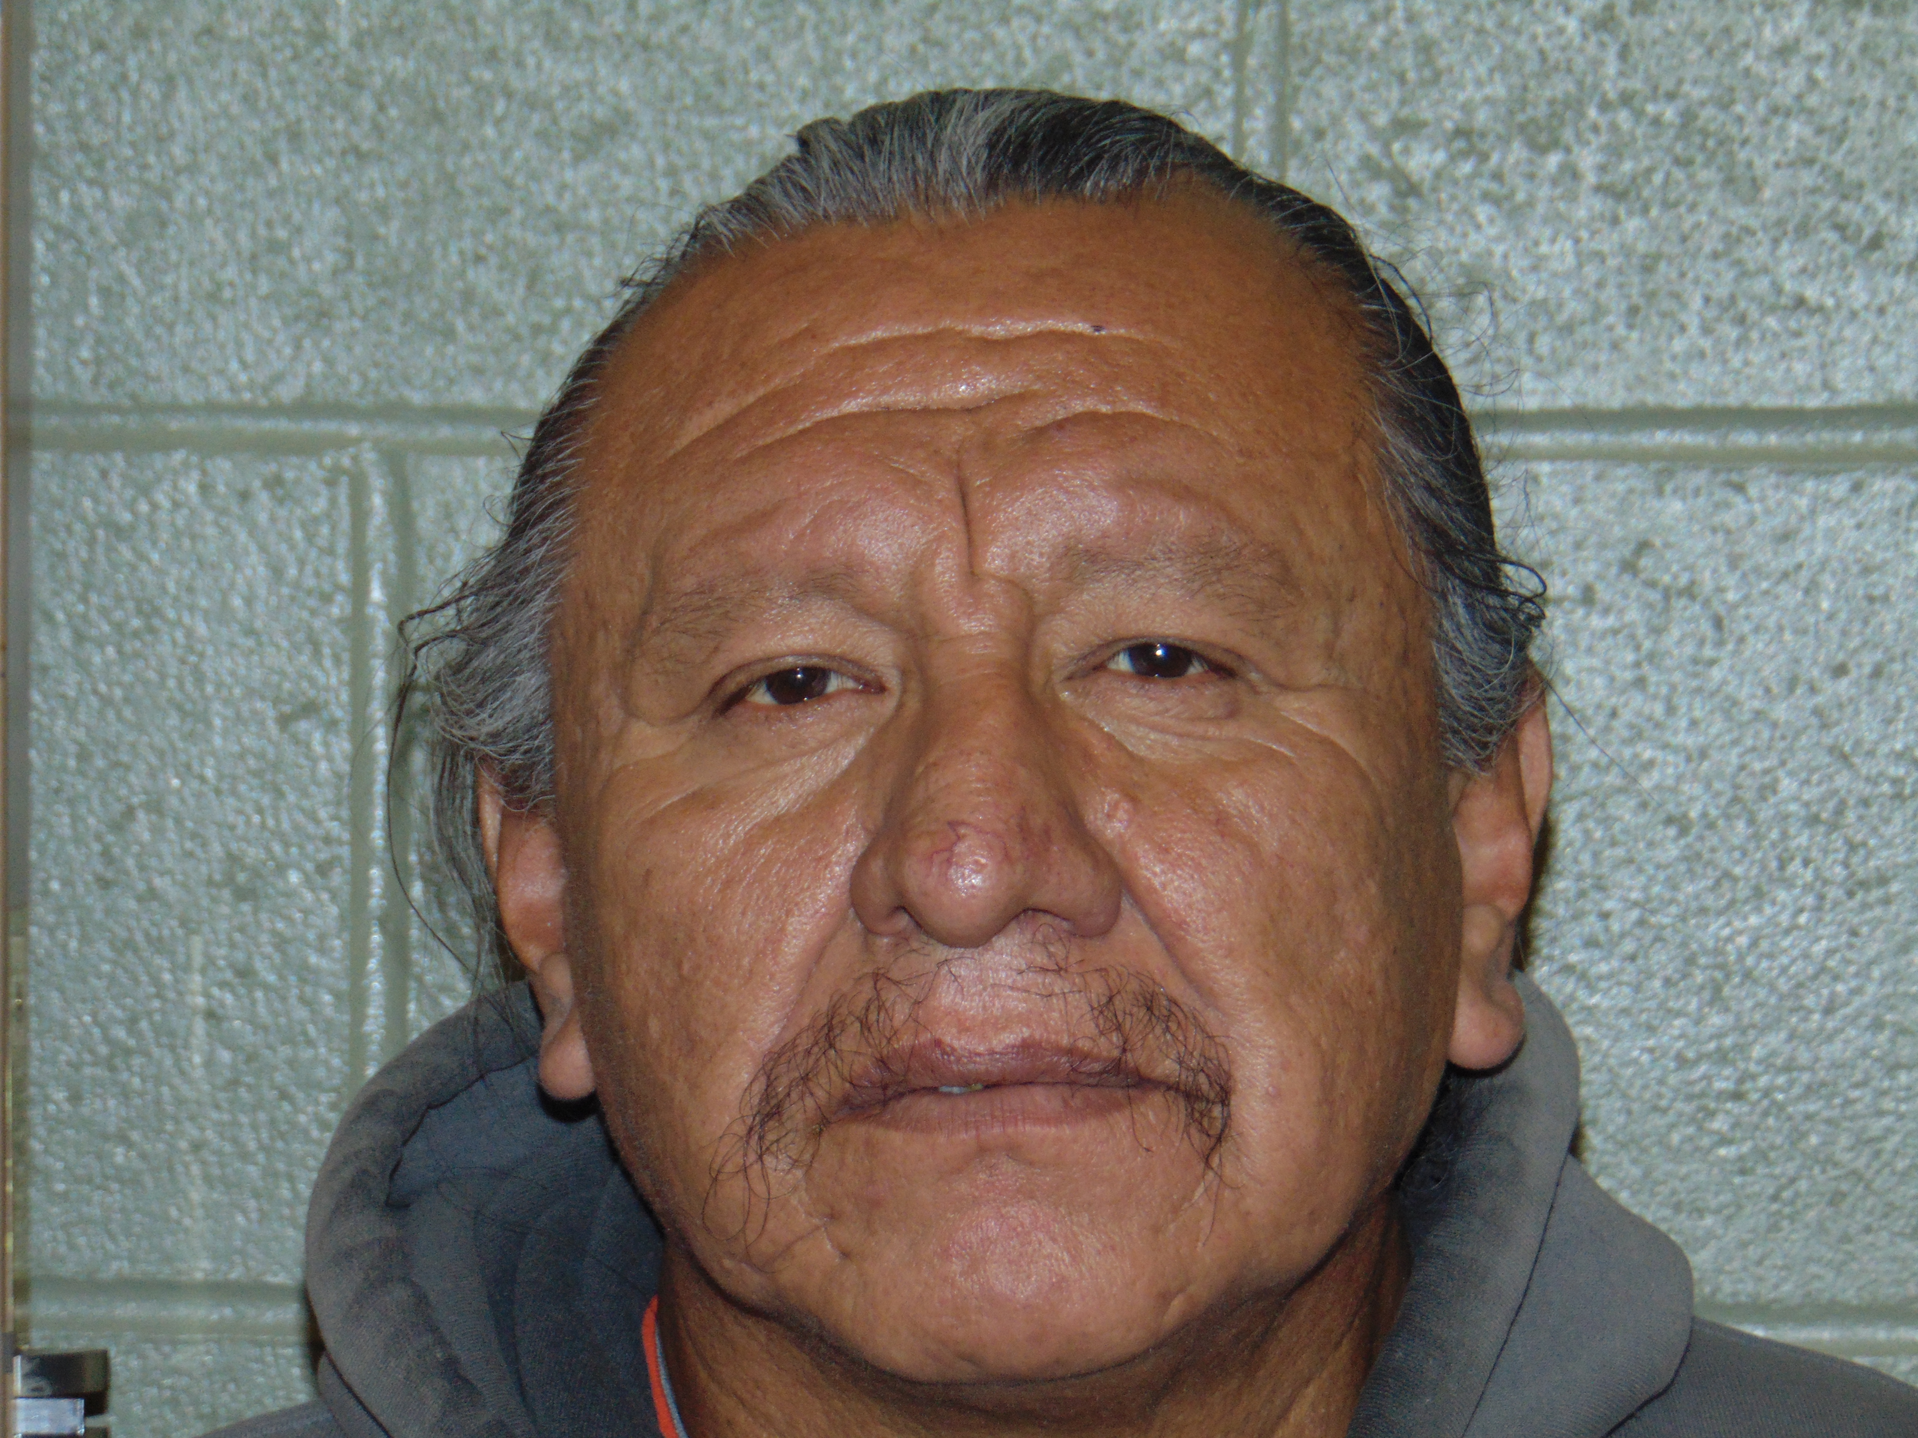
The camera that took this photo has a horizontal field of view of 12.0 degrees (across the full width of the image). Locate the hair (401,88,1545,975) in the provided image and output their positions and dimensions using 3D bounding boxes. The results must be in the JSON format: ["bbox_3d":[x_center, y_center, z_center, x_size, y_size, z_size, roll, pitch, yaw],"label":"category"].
[{"bbox_3d":[0.004,-0.024,1.735,0.210,0.195,0.195,-3,-10,3],"label":"hair"}]

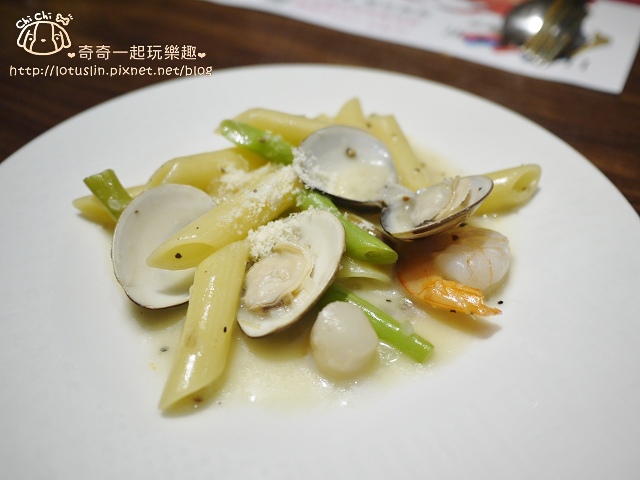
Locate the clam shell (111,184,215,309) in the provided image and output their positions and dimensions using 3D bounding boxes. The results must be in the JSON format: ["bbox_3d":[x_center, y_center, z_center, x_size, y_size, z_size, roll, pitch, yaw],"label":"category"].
[{"bbox_3d":[-0.054,0.003,0.181,0.036,0.013,0.042,9,75,-17],"label":"clam shell"}]

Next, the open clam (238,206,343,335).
[{"bbox_3d":[-0.009,0.011,0.170,0.031,0.016,0.043,36,86,17],"label":"open clam"}]

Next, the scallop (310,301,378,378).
[{"bbox_3d":[0.007,0.031,0.158,0.021,0.018,0.021,0,43,0],"label":"scallop"}]

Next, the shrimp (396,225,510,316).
[{"bbox_3d":[0.046,0.011,0.180,0.036,0.016,0.028,7,43,7],"label":"shrimp"}]

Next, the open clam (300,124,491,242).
[{"bbox_3d":[0.028,-0.021,0.197,0.070,0.021,0.039,14,45,14],"label":"open clam"}]

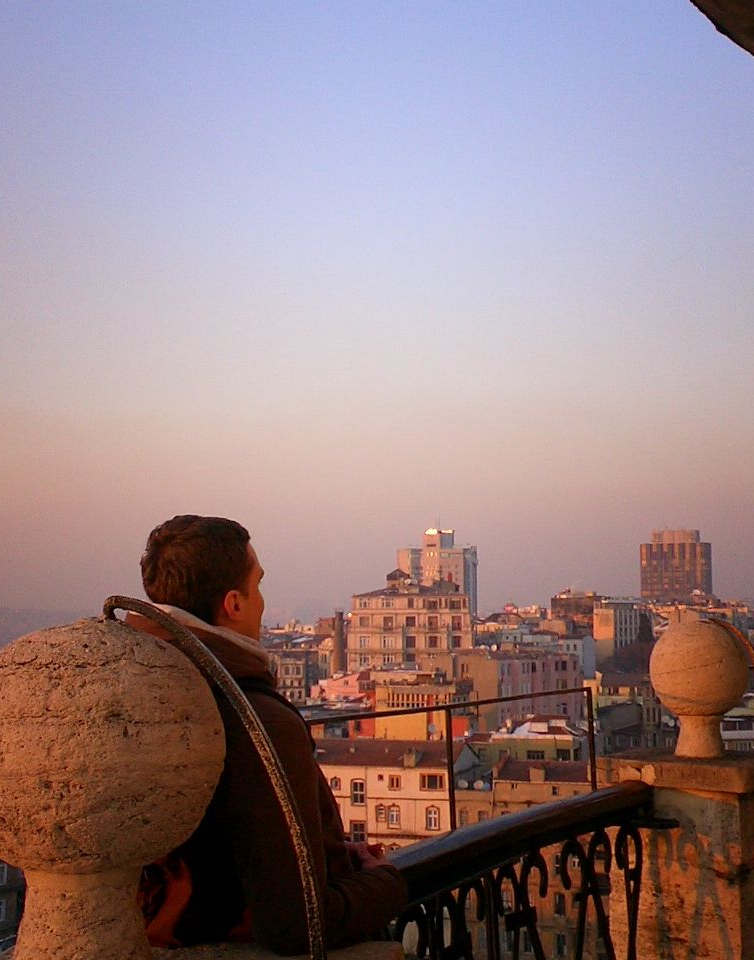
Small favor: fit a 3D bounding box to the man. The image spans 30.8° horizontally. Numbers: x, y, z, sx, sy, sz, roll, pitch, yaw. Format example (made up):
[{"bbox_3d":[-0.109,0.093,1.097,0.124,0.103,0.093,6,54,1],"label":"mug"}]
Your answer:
[{"bbox_3d":[-0.212,0.909,2.392,0.500,1.700,0.540,5,-7,-44],"label":"man"}]

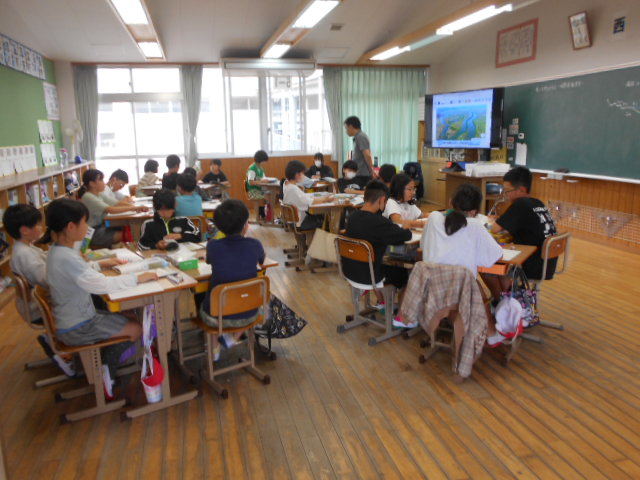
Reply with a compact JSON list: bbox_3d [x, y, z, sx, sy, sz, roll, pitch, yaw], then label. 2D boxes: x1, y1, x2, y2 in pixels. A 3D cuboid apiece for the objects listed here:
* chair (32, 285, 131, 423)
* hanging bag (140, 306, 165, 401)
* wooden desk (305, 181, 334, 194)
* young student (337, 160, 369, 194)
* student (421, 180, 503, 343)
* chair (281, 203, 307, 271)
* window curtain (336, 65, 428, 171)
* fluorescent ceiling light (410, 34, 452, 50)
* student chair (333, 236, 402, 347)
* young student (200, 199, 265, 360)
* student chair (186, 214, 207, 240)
[{"bbox_3d":[-1.249,0.522,2.542,0.450,0.720,0.380,-10,15,-34],"label":"chair"},{"bbox_3d":[-0.874,0.597,2.509,0.120,0.530,0.090,-9,15,-32],"label":"hanging bag"},{"bbox_3d":[-0.212,-0.500,7.268,0.625,0.665,0.433,8,16,36],"label":"wooden desk"},{"bbox_3d":[0.410,-0.431,5.877,0.450,1.070,0.580,-1,13,0],"label":"young student"},{"bbox_3d":[0.914,0.215,3.002,0.470,1.080,0.600,7,15,33],"label":"student"},{"bbox_3d":[-0.136,-0.031,5.150,0.412,0.667,0.369,-8,14,-29],"label":"chair"},{"bbox_3d":[1.233,-2.187,9.653,1.950,2.420,0.160,-4,13,-14],"label":"window curtain"},{"bbox_3d":[1.458,-2.664,6.459,0.200,0.090,1.150,-4,13,-14],"label":"fluorescent ceiling light"},{"bbox_3d":[0.386,0.322,3.427,0.450,0.690,0.360,-13,18,-43],"label":"student chair"},{"bbox_3d":[-0.530,0.275,2.891,0.410,1.073,0.570,-9,15,-31],"label":"young student"},{"bbox_3d":[-1.291,0.046,4.820,0.370,0.660,0.440,-4,13,-14],"label":"student chair"}]

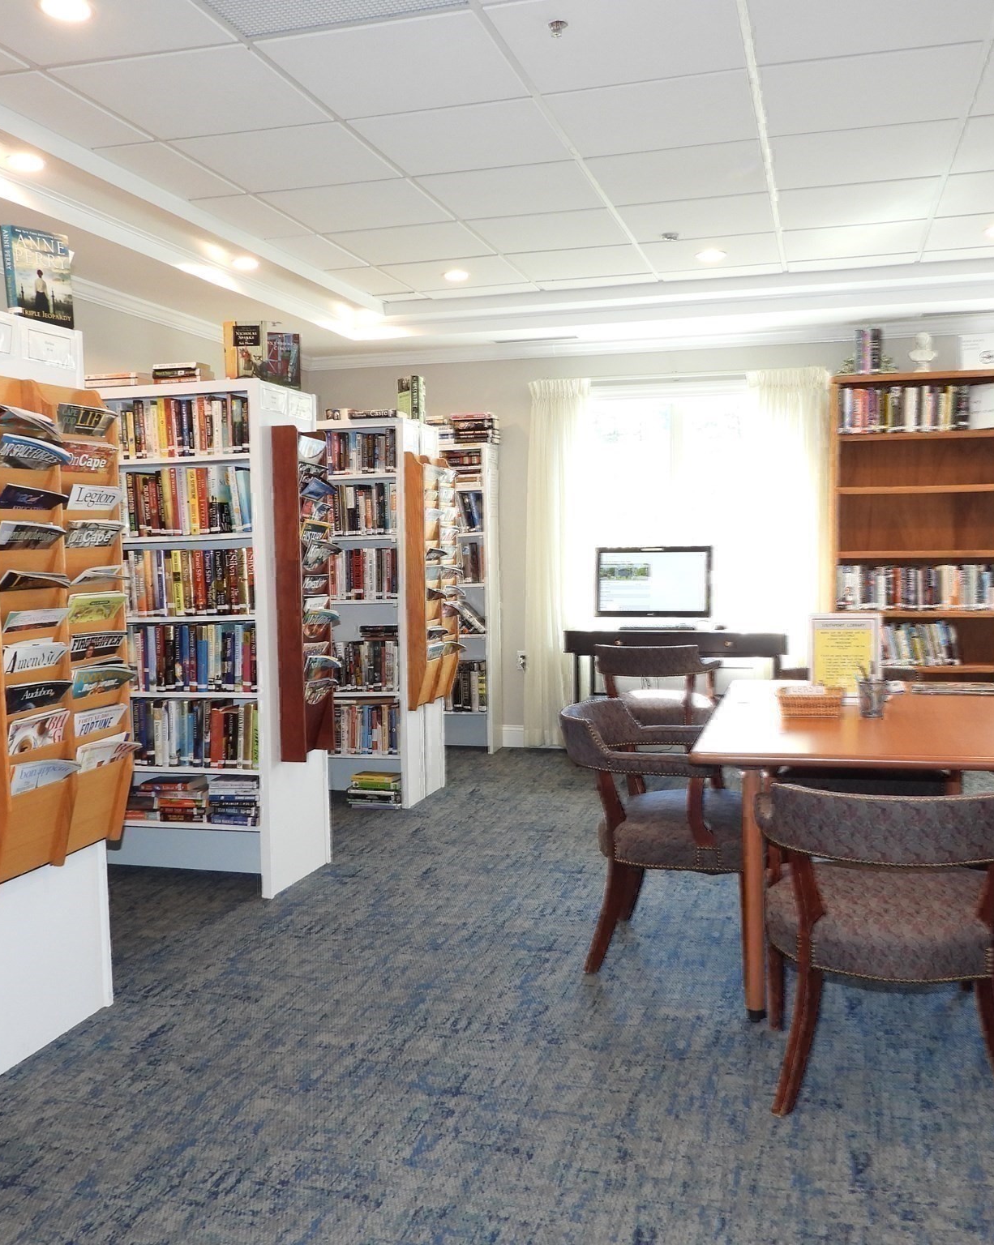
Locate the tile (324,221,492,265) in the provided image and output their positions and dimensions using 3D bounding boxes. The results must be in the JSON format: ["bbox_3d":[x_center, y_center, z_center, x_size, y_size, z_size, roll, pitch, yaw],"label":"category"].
[{"bbox_3d":[-0.364,-1.659,5.036,0.605,0.030,0.605,0,5,16],"label":"tile"}]

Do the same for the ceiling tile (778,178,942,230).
[{"bbox_3d":[1.405,-1.649,4.531,0.600,0.020,0.600,0,5,16],"label":"ceiling tile"}]

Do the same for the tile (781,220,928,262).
[{"bbox_3d":[1.575,-1.701,5.122,0.605,0.030,0.605,0,5,16],"label":"tile"}]

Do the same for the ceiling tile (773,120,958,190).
[{"bbox_3d":[1.243,-1.602,3.943,0.600,0.024,0.595,0,4,16],"label":"ceiling tile"}]

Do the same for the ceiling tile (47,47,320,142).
[{"bbox_3d":[-0.857,-1.522,3.306,0.600,0.024,0.595,0,4,16],"label":"ceiling tile"}]

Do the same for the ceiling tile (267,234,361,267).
[{"bbox_3d":[-0.781,-1.657,5.134,0.241,0.024,0.595,0,4,16],"label":"ceiling tile"}]

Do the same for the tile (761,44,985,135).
[{"bbox_3d":[1.073,-1.550,3.360,0.597,0.020,0.597,0,5,16],"label":"tile"}]

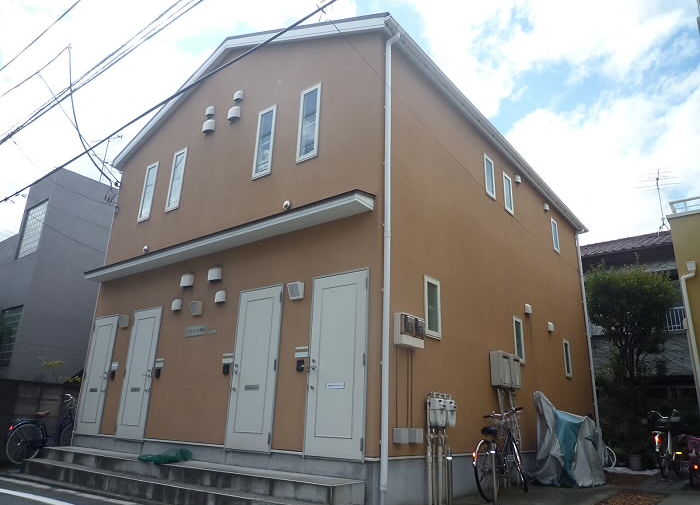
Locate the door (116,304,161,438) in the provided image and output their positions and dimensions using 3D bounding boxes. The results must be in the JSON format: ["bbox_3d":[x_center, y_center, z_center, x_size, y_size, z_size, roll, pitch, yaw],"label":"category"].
[{"bbox_3d":[-3.370,1.912,8.089,0.832,2.046,0.090,-12,-23,36],"label":"door"}]

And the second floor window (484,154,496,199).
[{"bbox_3d":[2.415,-1.304,8.706,0.080,0.745,0.377,-12,-23,36],"label":"second floor window"}]

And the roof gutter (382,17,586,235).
[{"bbox_3d":[3.292,-1.671,9.683,0.130,0.130,9.150,-12,-23,36],"label":"roof gutter"}]

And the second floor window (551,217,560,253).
[{"bbox_3d":[4.580,-0.368,11.223,0.090,0.719,0.367,-12,-23,36],"label":"second floor window"}]

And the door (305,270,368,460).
[{"bbox_3d":[-0.149,1.221,5.660,0.834,2.042,0.090,-12,-23,36],"label":"door"}]

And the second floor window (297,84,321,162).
[{"bbox_3d":[-0.566,-1.820,7.080,0.374,1.174,0.080,-12,-23,36],"label":"second floor window"}]

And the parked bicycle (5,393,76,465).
[{"bbox_3d":[-5.415,3.239,9.218,0.560,1.080,1.780,-3,-19,15],"label":"parked bicycle"}]

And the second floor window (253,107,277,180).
[{"bbox_3d":[-1.284,-1.666,7.622,0.389,1.174,0.080,-12,-23,36],"label":"second floor window"}]

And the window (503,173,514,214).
[{"bbox_3d":[2.928,-1.083,9.323,0.080,0.745,0.371,-12,-23,36],"label":"window"}]

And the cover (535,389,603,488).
[{"bbox_3d":[3.337,2.875,7.838,0.850,1.270,1.500,-12,-23,36],"label":"cover"}]

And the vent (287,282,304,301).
[{"bbox_3d":[-0.671,0.488,6.275,0.185,0.200,0.100,-12,-23,36],"label":"vent"}]

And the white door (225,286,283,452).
[{"bbox_3d":[-1.221,1.453,6.467,0.835,2.050,0.090,-12,-23,36],"label":"white door"}]

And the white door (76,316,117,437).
[{"bbox_3d":[-4.436,2.135,8.886,0.831,2.031,0.080,-12,-23,36],"label":"white door"}]

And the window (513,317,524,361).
[{"bbox_3d":[2.841,1.480,8.481,0.080,0.764,0.379,-12,-23,36],"label":"window"}]

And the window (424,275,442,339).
[{"bbox_3d":[1.036,0.683,6.233,0.090,0.752,0.391,-12,-23,36],"label":"window"}]

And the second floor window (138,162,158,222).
[{"bbox_3d":[-3.794,-1.137,9.505,0.379,1.179,0.090,-12,-23,36],"label":"second floor window"}]

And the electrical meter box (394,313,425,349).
[{"bbox_3d":[0.684,0.898,5.707,0.100,0.344,0.505,-12,-23,36],"label":"electrical meter box"}]

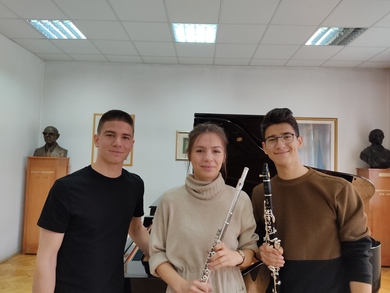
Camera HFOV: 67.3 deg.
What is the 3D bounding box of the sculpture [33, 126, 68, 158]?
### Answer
[{"bbox_3d":[-2.284,-0.068,4.686,0.490,0.500,0.300,2,-2,-5],"label":"sculpture"}]

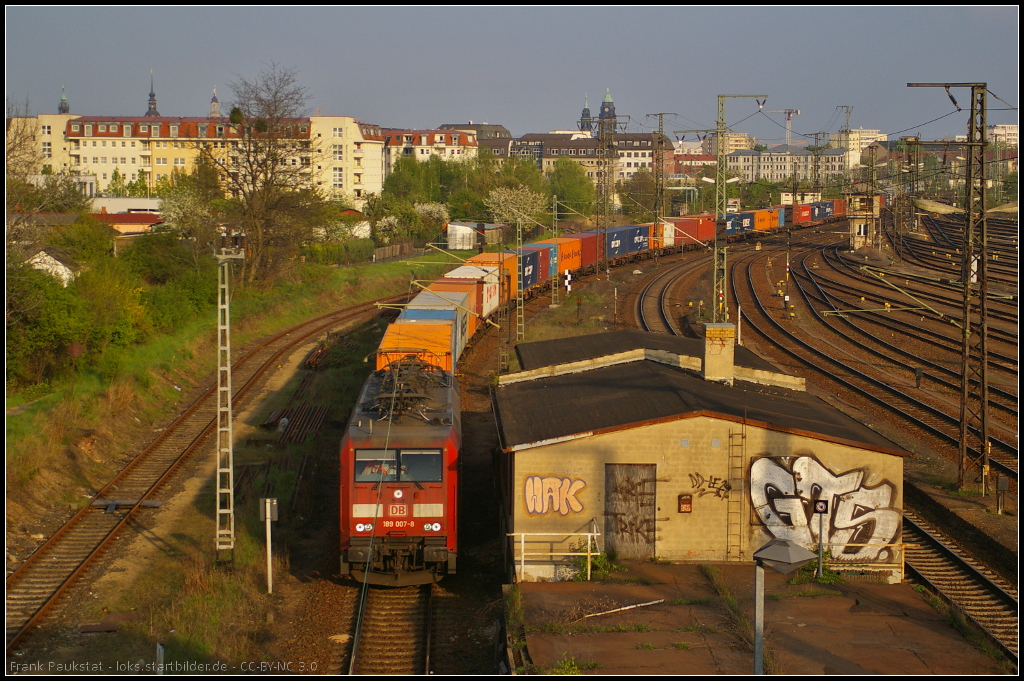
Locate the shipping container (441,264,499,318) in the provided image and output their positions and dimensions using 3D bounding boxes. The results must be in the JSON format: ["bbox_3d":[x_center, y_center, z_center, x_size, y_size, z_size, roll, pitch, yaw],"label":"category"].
[{"bbox_3d":[-2.450,-3.060,132.940,2.440,2.590,12.190,1,5,4],"label":"shipping container"}]

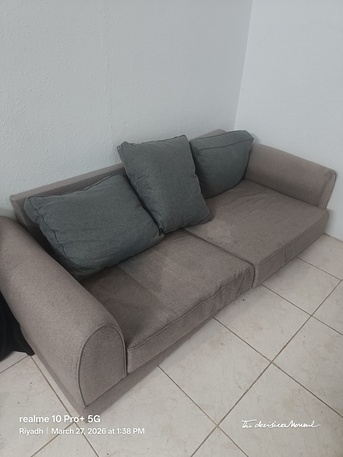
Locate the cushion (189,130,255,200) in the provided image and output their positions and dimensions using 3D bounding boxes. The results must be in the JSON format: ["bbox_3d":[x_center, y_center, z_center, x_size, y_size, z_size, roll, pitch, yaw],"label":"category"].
[{"bbox_3d":[0.405,-0.550,2.663,0.583,0.411,0.170,-21,37,-29],"label":"cushion"}]

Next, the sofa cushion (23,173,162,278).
[{"bbox_3d":[-0.417,-0.021,1.795,0.601,0.158,0.463,-25,80,-41],"label":"sofa cushion"}]

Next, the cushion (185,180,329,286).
[{"bbox_3d":[0.553,-0.056,2.419,0.935,0.216,0.855,-28,45,-35],"label":"cushion"}]

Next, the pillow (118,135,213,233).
[{"bbox_3d":[-0.024,-0.284,2.122,0.456,0.618,0.158,-18,-6,-35],"label":"pillow"}]

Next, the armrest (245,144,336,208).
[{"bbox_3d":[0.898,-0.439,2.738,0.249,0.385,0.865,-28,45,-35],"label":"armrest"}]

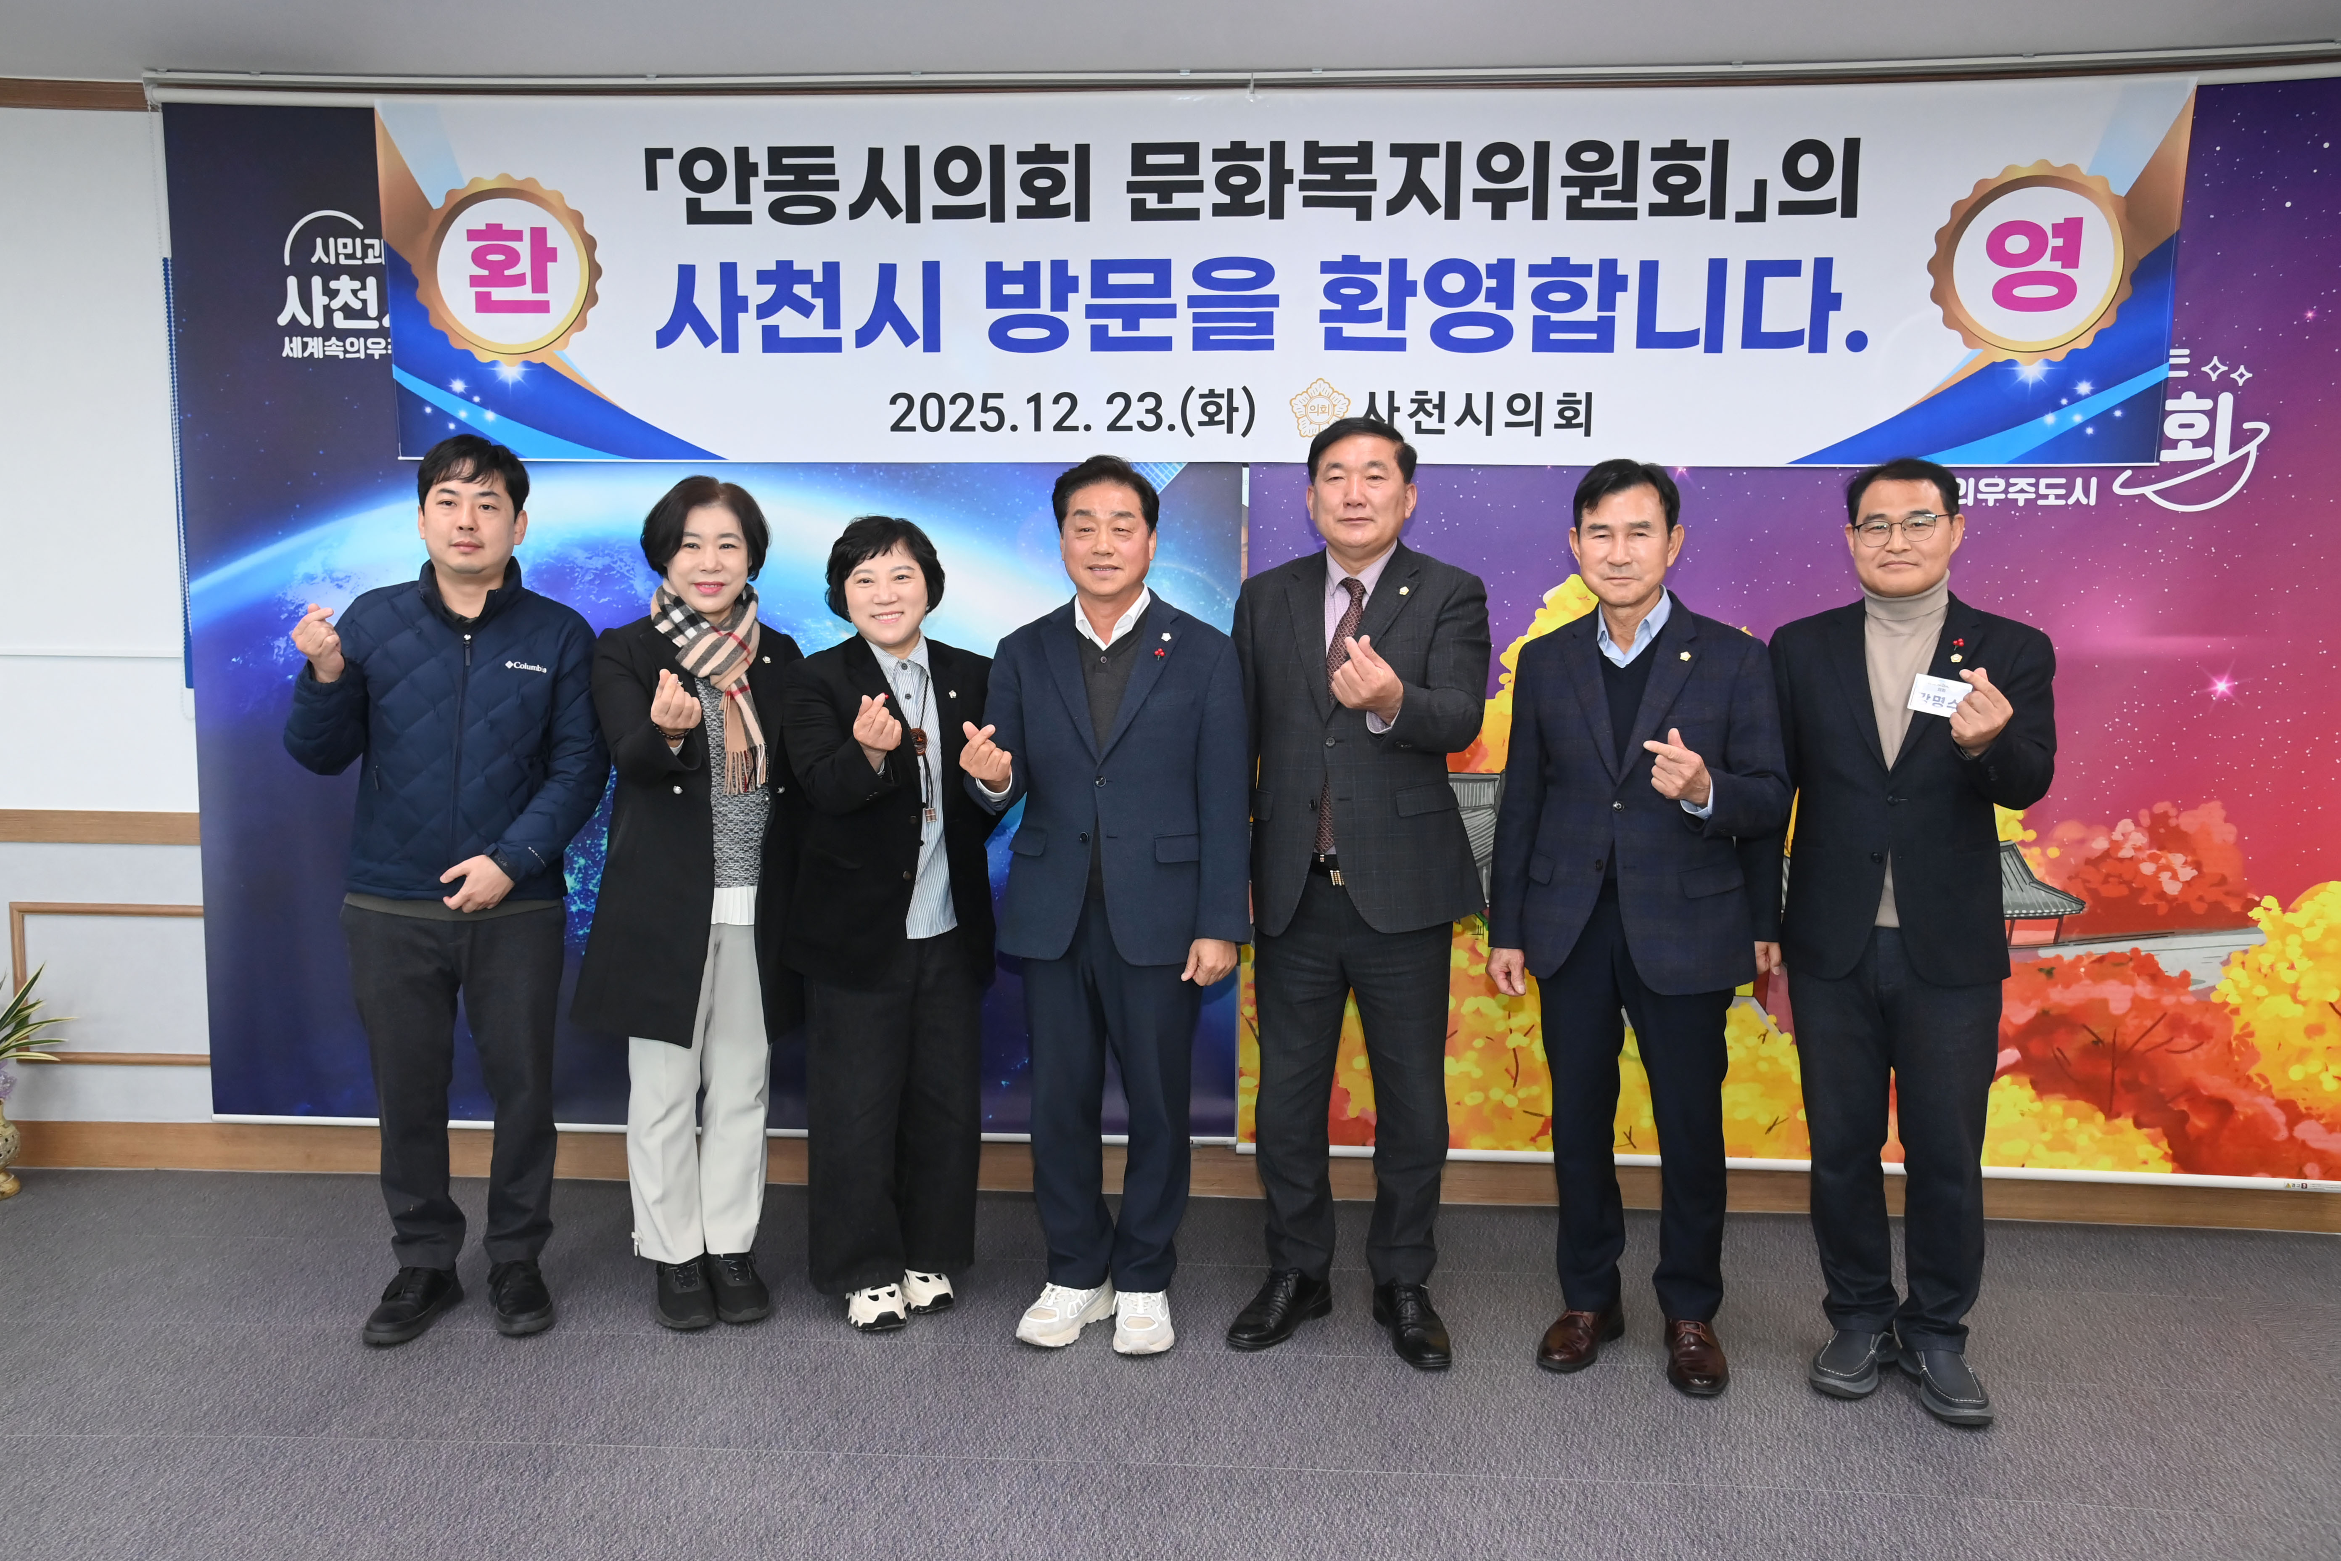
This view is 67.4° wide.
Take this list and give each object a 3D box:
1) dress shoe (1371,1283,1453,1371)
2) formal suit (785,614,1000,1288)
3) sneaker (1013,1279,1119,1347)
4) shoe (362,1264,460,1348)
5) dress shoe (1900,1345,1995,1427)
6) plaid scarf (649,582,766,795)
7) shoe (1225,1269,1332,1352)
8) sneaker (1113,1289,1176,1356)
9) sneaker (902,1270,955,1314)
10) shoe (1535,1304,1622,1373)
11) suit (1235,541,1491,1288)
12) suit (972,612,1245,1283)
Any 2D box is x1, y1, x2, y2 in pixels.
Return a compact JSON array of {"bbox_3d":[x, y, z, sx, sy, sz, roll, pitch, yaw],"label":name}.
[{"bbox_3d":[0.465,1.027,3.397,0.105,0.110,0.290,-1,6,-12],"label":"dress shoe"},{"bbox_3d":[-0.556,0.376,3.501,0.450,1.330,0.360,-1,6,-14],"label":"formal suit"},{"bbox_3d":[-0.203,1.014,3.472,0.110,0.115,0.285,5,7,40],"label":"sneaker"},{"bbox_3d":[-1.481,1.002,3.464,0.112,0.115,0.285,1,6,10],"label":"shoe"},{"bbox_3d":[1.399,1.052,3.196,0.112,0.115,0.285,0,6,-3],"label":"dress shoe"},{"bbox_3d":[-0.909,-0.180,3.459,0.220,0.420,0.200,-1,6,-15],"label":"plaid scarf"},{"bbox_3d":[0.216,1.019,3.456,0.285,0.115,0.105,-5,8,-45],"label":"shoe"},{"bbox_3d":[-0.047,1.012,3.460,0.116,0.120,0.295,1,6,2],"label":"sneaker"},{"bbox_3d":[-0.521,0.995,3.619,0.100,0.115,0.255,-2,6,-25],"label":"sneaker"},{"bbox_3d":[0.789,1.031,3.382,0.108,0.110,0.285,4,7,33],"label":"shoe"},{"bbox_3d":[0.365,0.265,3.422,0.530,1.430,0.330,1,6,8],"label":"suit"},{"bbox_3d":[-0.108,0.325,3.406,0.530,1.370,0.360,1,5,3],"label":"suit"}]

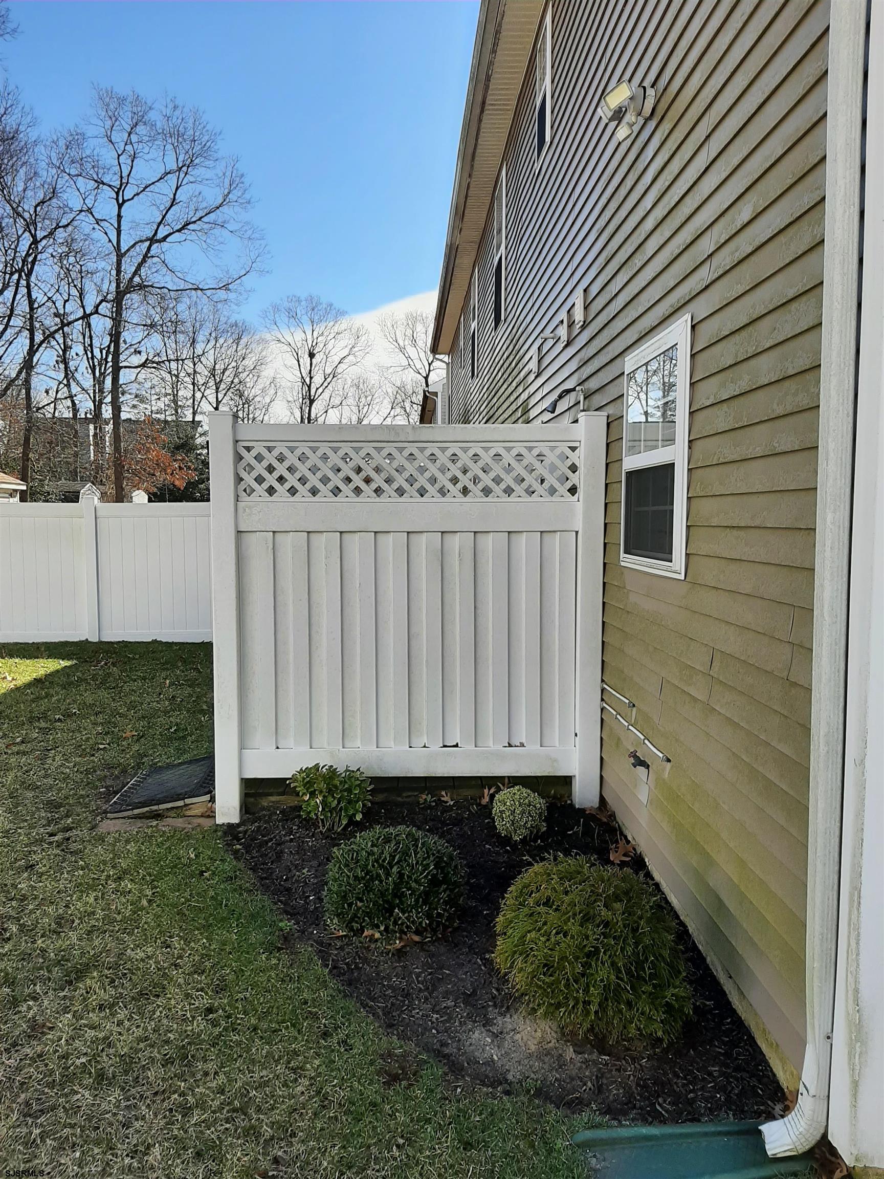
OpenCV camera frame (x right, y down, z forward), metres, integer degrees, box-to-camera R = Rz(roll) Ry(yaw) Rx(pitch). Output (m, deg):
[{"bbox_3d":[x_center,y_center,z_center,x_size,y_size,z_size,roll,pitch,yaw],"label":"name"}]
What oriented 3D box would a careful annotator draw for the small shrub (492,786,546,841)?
[{"bbox_3d":[0.375,1.082,4.293,0.262,0.262,0.262,0,5,-2],"label":"small shrub"}]

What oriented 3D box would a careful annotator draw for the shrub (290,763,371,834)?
[{"bbox_3d":[-0.571,1.048,4.500,0.420,0.355,0.370,0,5,-2],"label":"shrub"}]

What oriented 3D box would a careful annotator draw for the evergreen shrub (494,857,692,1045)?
[{"bbox_3d":[0.466,1.100,2.782,0.610,0.465,0.610,0,5,-2],"label":"evergreen shrub"}]

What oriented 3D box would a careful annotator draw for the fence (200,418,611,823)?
[{"bbox_3d":[-0.169,0.154,4.655,2.050,2.130,0.140,0,5,-2],"label":"fence"}]

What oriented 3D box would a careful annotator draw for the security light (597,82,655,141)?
[{"bbox_3d":[0.769,-1.994,3.707,0.210,0.245,0.210,0,5,-2],"label":"security light"}]

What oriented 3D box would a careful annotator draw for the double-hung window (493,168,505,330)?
[{"bbox_3d":[0.615,-3.585,9.445,0.080,1.530,0.880,0,5,-2],"label":"double-hung window"}]

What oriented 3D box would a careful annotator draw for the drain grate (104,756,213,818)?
[{"bbox_3d":[-1.525,1.109,5.126,0.570,0.070,0.880,-12,5,-1],"label":"drain grate"}]

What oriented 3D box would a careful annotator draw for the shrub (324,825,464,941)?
[{"bbox_3d":[-0.184,1.115,3.417,0.535,0.370,0.530,0,5,-2],"label":"shrub"}]

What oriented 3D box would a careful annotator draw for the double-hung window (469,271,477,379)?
[{"bbox_3d":[0.460,-3.842,12.962,0.080,1.520,0.880,0,5,-2],"label":"double-hung window"}]

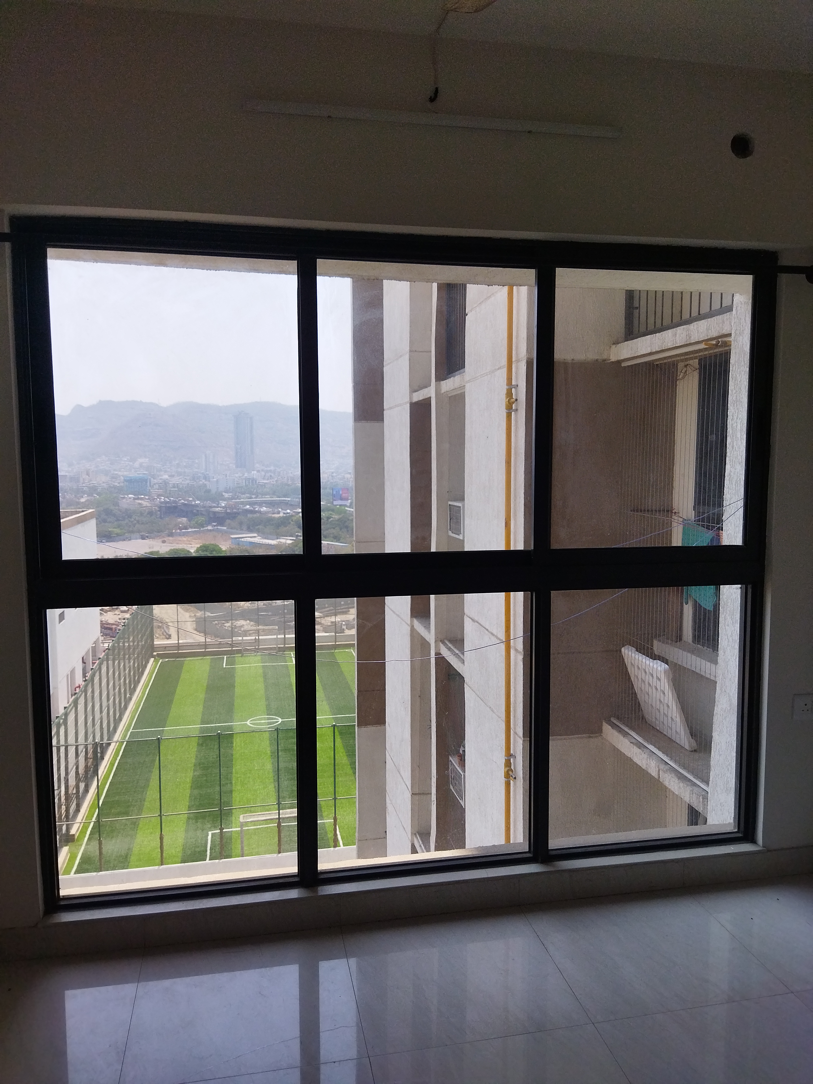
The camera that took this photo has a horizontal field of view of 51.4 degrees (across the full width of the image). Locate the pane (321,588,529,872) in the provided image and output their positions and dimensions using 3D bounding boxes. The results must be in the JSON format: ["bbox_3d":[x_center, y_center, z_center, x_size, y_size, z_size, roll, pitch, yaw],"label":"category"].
[{"bbox_3d":[0.064,0.624,2.797,0.721,0.902,0.030,-1,6,-11],"label":"pane"}]

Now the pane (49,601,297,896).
[{"bbox_3d":[-0.712,0.642,2.643,0.735,0.902,0.030,-1,6,-11],"label":"pane"}]

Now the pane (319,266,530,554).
[{"bbox_3d":[0.075,-0.420,2.700,0.705,0.909,0.030,-1,6,-11],"label":"pane"}]

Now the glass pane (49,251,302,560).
[{"bbox_3d":[-0.680,-0.402,2.550,0.715,0.909,0.030,-1,6,-11],"label":"glass pane"}]

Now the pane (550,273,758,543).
[{"bbox_3d":[0.831,-0.437,2.850,0.707,0.909,0.030,-1,6,-11],"label":"pane"}]

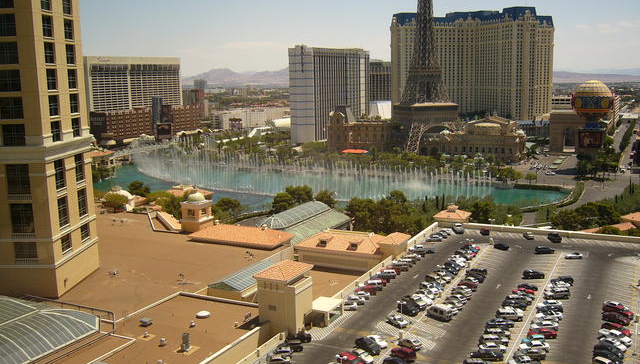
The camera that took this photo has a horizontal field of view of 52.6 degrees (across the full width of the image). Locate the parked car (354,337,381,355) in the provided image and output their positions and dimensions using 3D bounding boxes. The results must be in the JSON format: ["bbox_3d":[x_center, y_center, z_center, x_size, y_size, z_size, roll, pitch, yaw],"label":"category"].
[{"bbox_3d":[8.011,27.478,108.608,1.881,1.627,4.830,-7,11,-33],"label":"parked car"}]

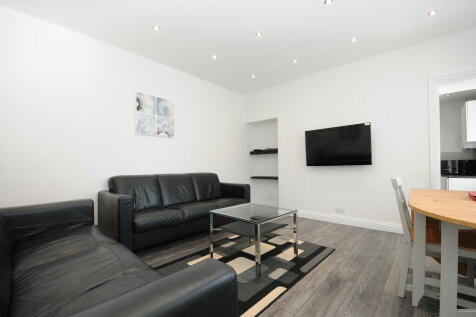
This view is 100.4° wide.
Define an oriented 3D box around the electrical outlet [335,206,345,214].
[{"bbox_3d":[1.678,0.859,3.268,0.144,0.085,0.016,-2,-2,41],"label":"electrical outlet"}]

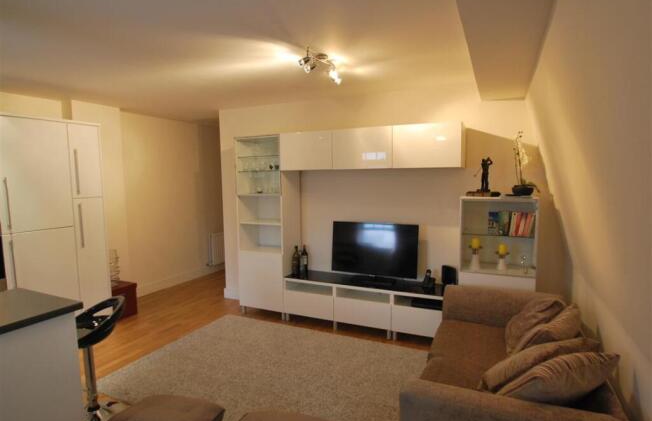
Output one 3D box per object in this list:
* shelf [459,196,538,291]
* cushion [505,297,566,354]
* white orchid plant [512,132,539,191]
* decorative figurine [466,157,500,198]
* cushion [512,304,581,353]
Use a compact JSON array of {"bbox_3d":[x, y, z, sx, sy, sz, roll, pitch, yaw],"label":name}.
[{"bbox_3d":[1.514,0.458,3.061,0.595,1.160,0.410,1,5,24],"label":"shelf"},{"bbox_3d":[1.401,0.761,2.294,0.150,0.410,0.410,43,20,6],"label":"cushion"},{"bbox_3d":[1.681,-0.395,2.905,0.200,0.560,0.200,1,5,24],"label":"white orchid plant"},{"bbox_3d":[1.389,-0.302,3.041,0.270,0.360,0.150,1,5,24],"label":"decorative figurine"},{"bbox_3d":[1.392,0.743,2.153,0.150,0.420,0.410,40,20,2],"label":"cushion"}]

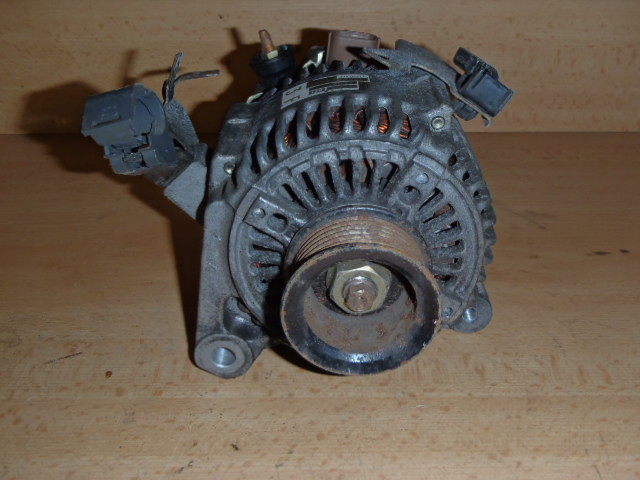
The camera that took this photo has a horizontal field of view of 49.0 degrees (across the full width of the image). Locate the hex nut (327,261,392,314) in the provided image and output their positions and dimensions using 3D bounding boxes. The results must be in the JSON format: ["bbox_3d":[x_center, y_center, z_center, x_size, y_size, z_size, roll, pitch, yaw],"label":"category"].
[{"bbox_3d":[0.016,0.018,0.291,0.028,0.028,0.011,0,31,0],"label":"hex nut"}]

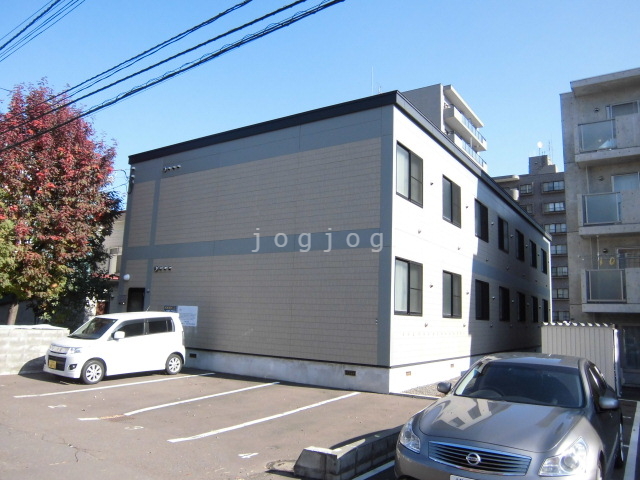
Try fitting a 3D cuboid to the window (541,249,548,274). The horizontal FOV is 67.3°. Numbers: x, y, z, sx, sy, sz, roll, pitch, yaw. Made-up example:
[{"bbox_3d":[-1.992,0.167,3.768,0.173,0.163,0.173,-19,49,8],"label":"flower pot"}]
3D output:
[{"bbox_3d":[13.392,1.309,28.703,0.100,1.385,1.670,-4,-11,34],"label":"window"}]

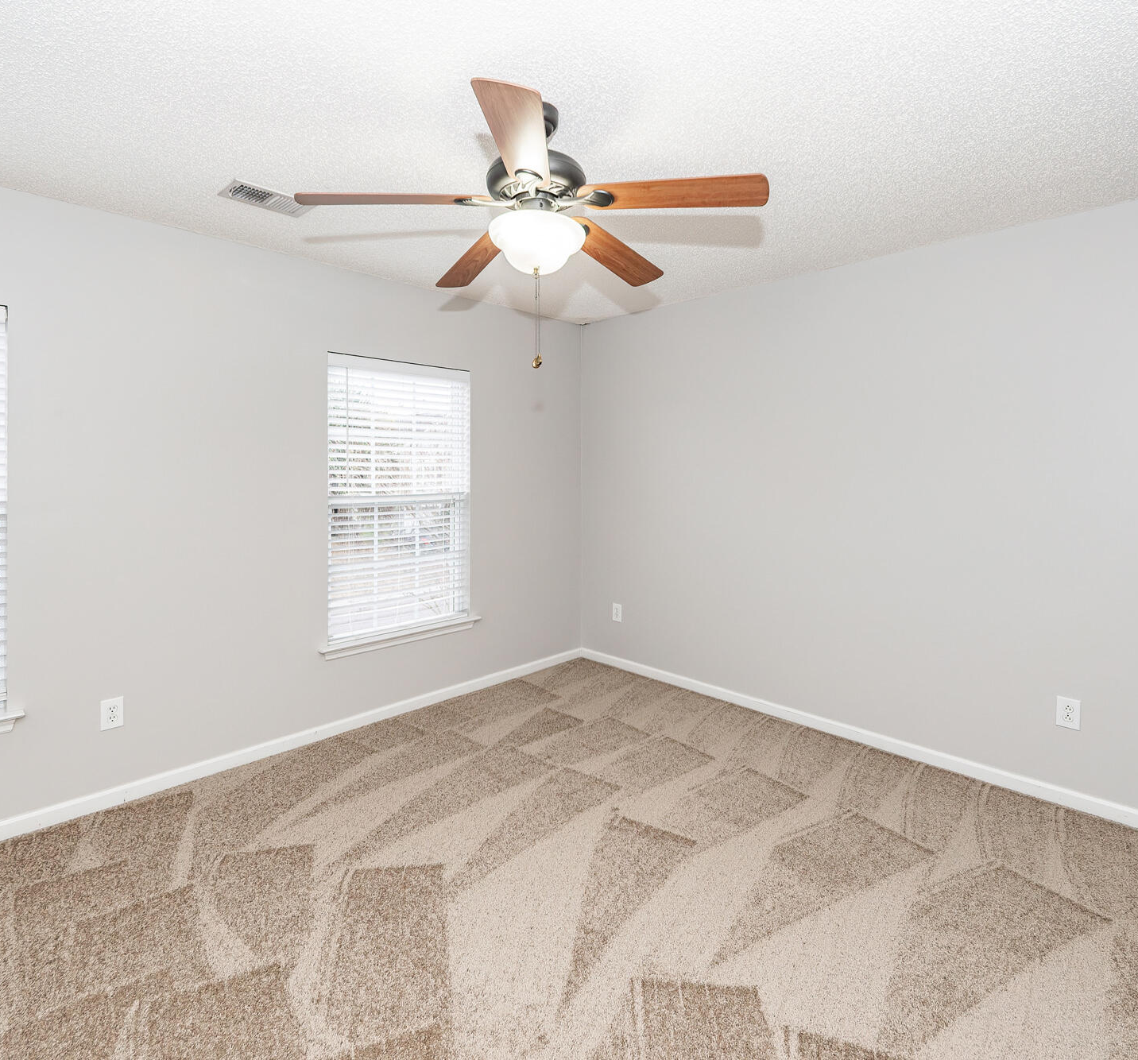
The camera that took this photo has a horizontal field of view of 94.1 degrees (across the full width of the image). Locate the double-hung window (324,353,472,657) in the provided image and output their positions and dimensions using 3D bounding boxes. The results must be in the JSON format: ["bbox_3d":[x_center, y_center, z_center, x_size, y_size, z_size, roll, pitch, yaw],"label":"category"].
[{"bbox_3d":[-0.955,-0.196,3.070,0.850,1.520,0.060,-3,5,-41],"label":"double-hung window"}]

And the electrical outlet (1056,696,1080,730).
[{"bbox_3d":[2.092,0.769,2.220,0.077,0.124,0.012,3,5,41],"label":"electrical outlet"}]

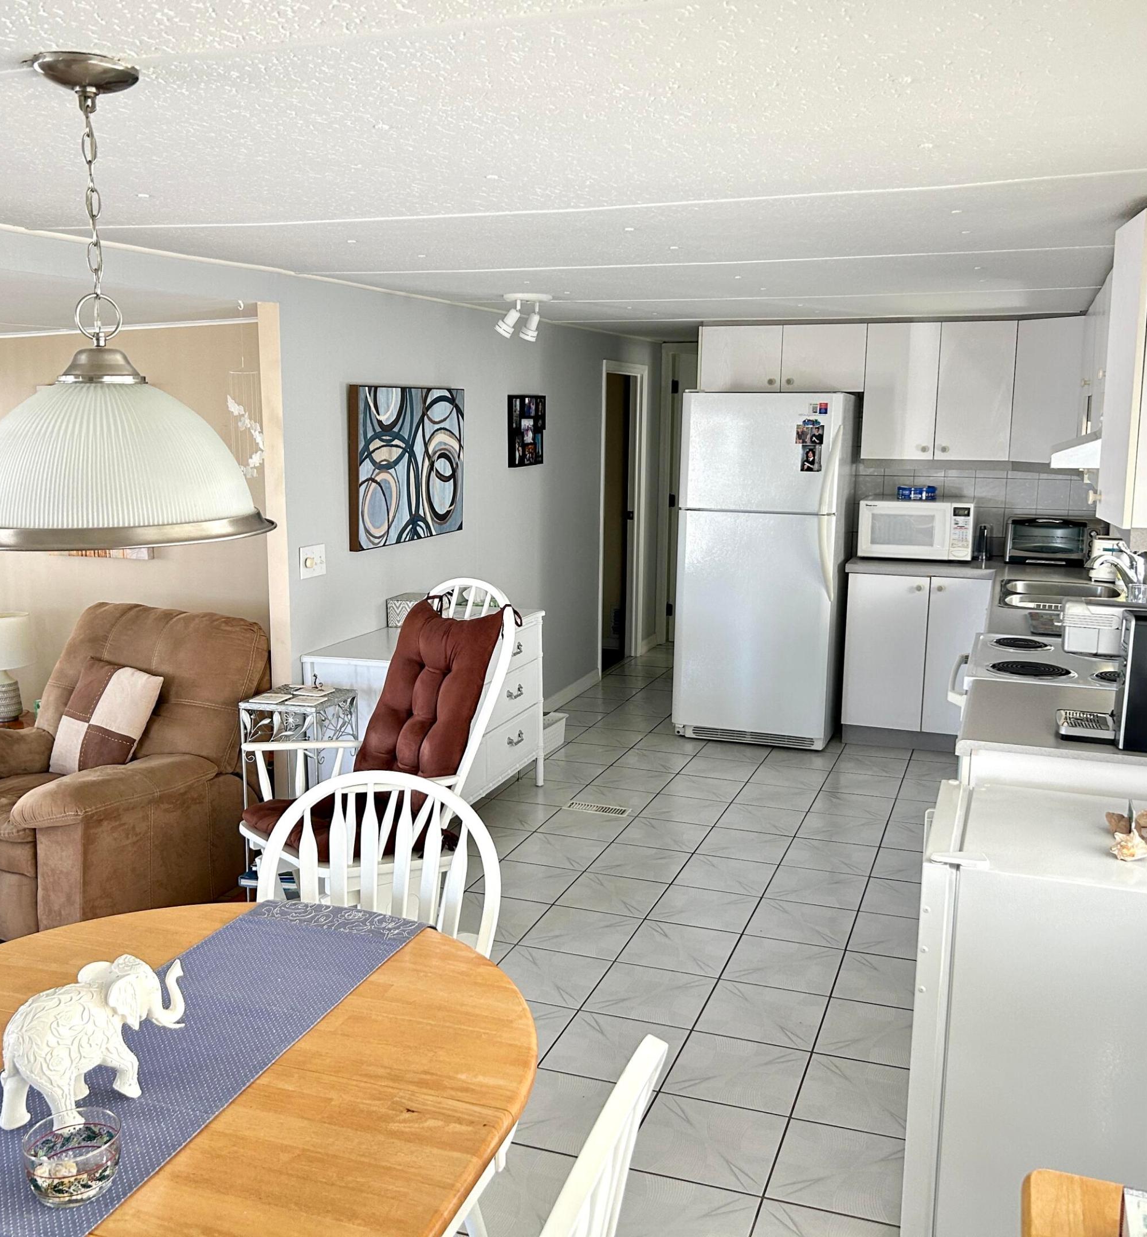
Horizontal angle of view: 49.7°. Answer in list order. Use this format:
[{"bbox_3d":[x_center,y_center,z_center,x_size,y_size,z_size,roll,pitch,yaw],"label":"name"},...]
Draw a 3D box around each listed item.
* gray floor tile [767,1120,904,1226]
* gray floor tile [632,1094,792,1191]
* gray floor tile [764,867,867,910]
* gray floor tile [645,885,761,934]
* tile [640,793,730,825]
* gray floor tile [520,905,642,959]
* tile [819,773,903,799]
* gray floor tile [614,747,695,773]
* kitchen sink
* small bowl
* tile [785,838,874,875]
[{"bbox_3d":[0.626,1.258,2.807,0.325,0.010,0.322,4,11,20],"label":"gray floor tile"},{"bbox_3d":[0.315,1.227,2.899,0.325,0.010,0.325,4,11,19],"label":"gray floor tile"},{"bbox_3d":[0.880,0.972,4.458,0.329,0.010,0.329,4,11,19],"label":"gray floor tile"},{"bbox_3d":[0.458,1.010,4.287,0.330,0.010,0.330,4,11,19],"label":"gray floor tile"},{"bbox_3d":[0.483,0.827,5.324,0.330,0.010,0.330,4,11,19],"label":"tile"},{"bbox_3d":[0.032,1.028,4.041,0.325,0.010,0.322,4,11,20],"label":"gray floor tile"},{"bbox_3d":[1.318,0.758,5.645,0.325,0.010,0.325,4,11,19],"label":"tile"},{"bbox_3d":[0.395,0.697,6.052,0.330,0.010,0.330,4,11,19],"label":"gray floor tile"},{"bbox_3d":[2.068,-0.016,5.178,0.540,0.170,0.824,4,11,19],"label":"kitchen sink"},{"bbox_3d":[-0.625,0.678,1.555,0.114,0.070,0.114,1,10,0],"label":"small bowl"},{"bbox_3d":[0.991,0.919,4.766,0.329,0.010,0.329,4,11,19],"label":"tile"}]

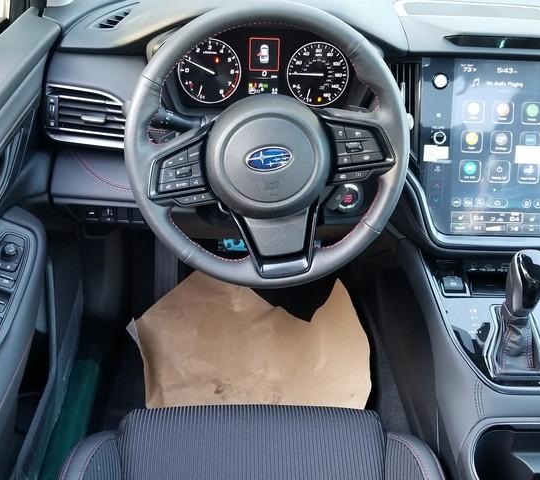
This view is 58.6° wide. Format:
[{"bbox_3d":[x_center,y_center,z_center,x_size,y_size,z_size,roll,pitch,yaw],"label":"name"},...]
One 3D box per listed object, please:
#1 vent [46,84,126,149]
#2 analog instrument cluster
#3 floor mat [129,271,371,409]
[{"bbox_3d":[-0.291,-0.201,0.776,0.130,0.090,0.050,6,20,5],"label":"vent"},{"bbox_3d":[-0.009,-0.278,0.789,0.290,0.125,0.050,1,19,-2],"label":"analog instrument cluster"},{"bbox_3d":[-0.041,0.208,1.137,0.520,0.060,0.430,1,39,-2],"label":"floor mat"}]

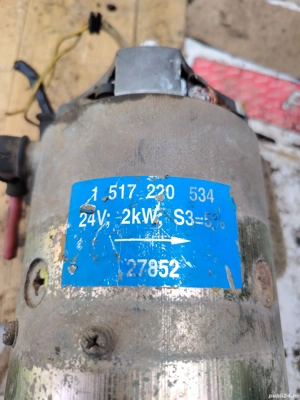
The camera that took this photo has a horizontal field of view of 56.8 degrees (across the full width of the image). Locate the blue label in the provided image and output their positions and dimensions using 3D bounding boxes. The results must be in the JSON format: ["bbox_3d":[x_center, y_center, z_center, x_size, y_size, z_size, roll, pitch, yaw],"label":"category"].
[{"bbox_3d":[0.002,0.011,0.094,0.061,0.008,0.037,1,73,-2],"label":"blue label"}]

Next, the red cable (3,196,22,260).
[{"bbox_3d":[-0.070,0.013,0.142,0.006,0.006,0.033,-2,73,-1],"label":"red cable"}]

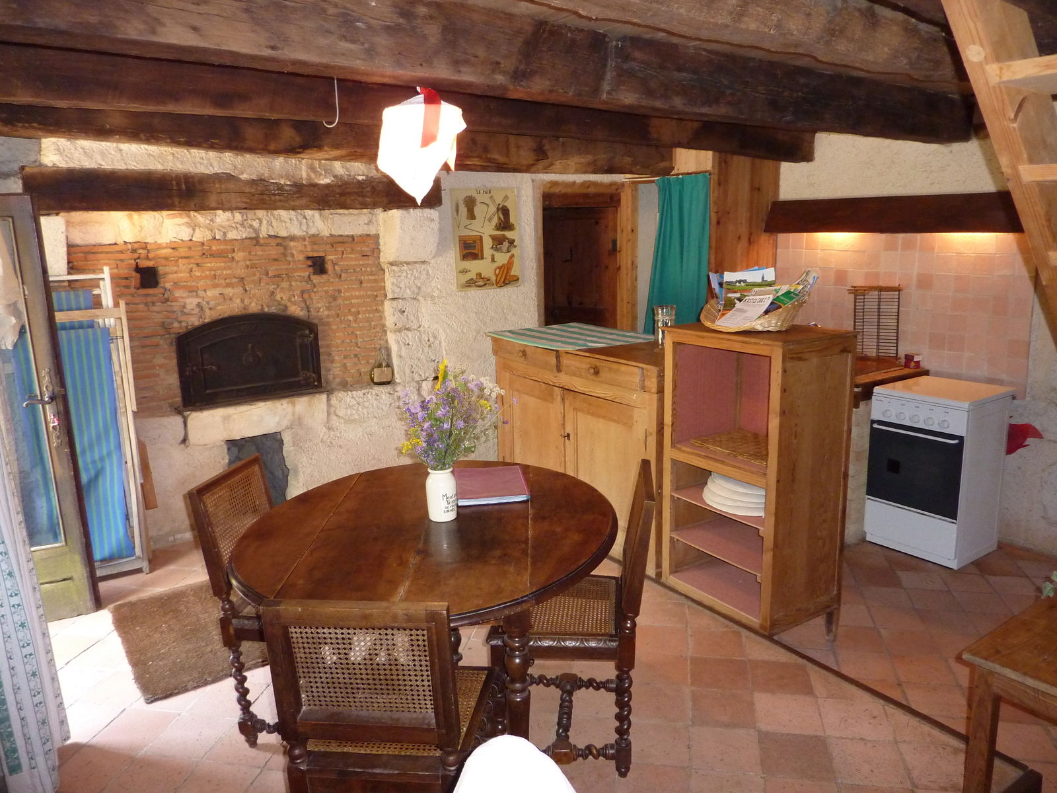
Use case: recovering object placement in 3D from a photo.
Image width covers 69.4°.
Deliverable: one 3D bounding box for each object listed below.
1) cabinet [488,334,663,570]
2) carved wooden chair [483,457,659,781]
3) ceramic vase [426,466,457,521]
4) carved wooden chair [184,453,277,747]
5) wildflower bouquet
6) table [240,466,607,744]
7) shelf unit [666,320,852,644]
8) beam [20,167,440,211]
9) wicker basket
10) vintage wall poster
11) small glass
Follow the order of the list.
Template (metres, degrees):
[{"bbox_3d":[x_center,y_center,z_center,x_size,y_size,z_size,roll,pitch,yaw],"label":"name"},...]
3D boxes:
[{"bbox_3d":[0.430,0.257,4.186,0.580,1.115,1.530,-9,14,-30],"label":"cabinet"},{"bbox_3d":[0.141,0.645,2.337,0.485,0.860,0.420,-1,12,5],"label":"carved wooden chair"},{"bbox_3d":[-0.257,0.284,2.236,0.092,0.154,0.092,-2,12,0],"label":"ceramic vase"},{"bbox_3d":[-0.721,0.643,2.477,0.485,0.860,0.420,0,13,10],"label":"carved wooden chair"},{"bbox_3d":[-0.233,0.056,2.186,0.295,0.325,0.275,-2,12,0],"label":"wildflower bouquet"},{"bbox_3d":[-0.277,0.727,2.307,1.080,0.740,1.180,-3,12,-5],"label":"table"},{"bbox_3d":[0.933,0.368,3.204,0.414,1.293,0.622,-9,14,-30],"label":"shelf unit"},{"bbox_3d":[-1.422,-1.061,3.980,2.006,0.185,0.200,-9,14,-30],"label":"beam"},{"bbox_3d":[0.932,-0.357,3.166,0.420,0.150,0.300,1,13,14],"label":"wicker basket"},{"bbox_3d":[-0.249,-0.937,4.560,0.435,0.588,0.015,-9,14,-28],"label":"vintage wall poster"},{"bbox_3d":[0.689,-0.354,3.867,0.108,0.200,0.108,-2,12,0],"label":"small glass"}]

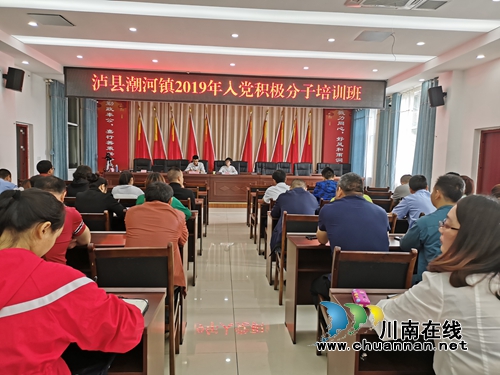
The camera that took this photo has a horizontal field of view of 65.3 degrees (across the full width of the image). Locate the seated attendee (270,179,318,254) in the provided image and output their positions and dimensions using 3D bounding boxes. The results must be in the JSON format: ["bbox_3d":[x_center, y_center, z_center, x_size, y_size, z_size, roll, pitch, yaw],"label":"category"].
[{"bbox_3d":[0.457,0.498,4.144,0.500,1.186,0.780,1,4,-4],"label":"seated attendee"}]

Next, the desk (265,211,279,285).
[{"bbox_3d":[0.845,0.703,4.538,1.220,0.780,0.400,1,4,-4],"label":"desk"}]

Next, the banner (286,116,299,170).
[{"bbox_3d":[1.397,-1.234,12.867,0.440,2.200,0.180,1,4,-4],"label":"banner"}]

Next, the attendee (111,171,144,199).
[{"bbox_3d":[-1.620,0.362,5.203,0.480,1.180,0.720,1,4,-4],"label":"attendee"}]

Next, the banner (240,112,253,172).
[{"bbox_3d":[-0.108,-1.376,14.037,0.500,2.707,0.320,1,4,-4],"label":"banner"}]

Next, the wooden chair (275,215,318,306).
[{"bbox_3d":[0.521,0.668,3.931,0.460,0.920,0.550,1,4,-4],"label":"wooden chair"}]

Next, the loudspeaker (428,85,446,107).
[{"bbox_3d":[4.126,-2.006,8.618,0.300,0.400,0.280,-12,3,7],"label":"loudspeaker"}]

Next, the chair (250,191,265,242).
[{"bbox_3d":[0.310,0.460,6.493,0.460,0.900,0.500,1,4,-4],"label":"chair"}]

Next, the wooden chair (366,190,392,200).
[{"bbox_3d":[2.088,0.498,6.607,0.460,0.900,0.500,1,4,-4],"label":"wooden chair"}]

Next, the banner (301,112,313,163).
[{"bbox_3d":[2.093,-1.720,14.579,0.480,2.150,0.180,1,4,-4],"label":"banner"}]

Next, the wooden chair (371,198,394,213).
[{"bbox_3d":[1.607,0.591,5.375,0.460,0.920,0.550,1,4,-4],"label":"wooden chair"}]

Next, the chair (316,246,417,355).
[{"bbox_3d":[0.687,0.758,2.461,0.475,0.891,0.550,1,4,0],"label":"chair"}]

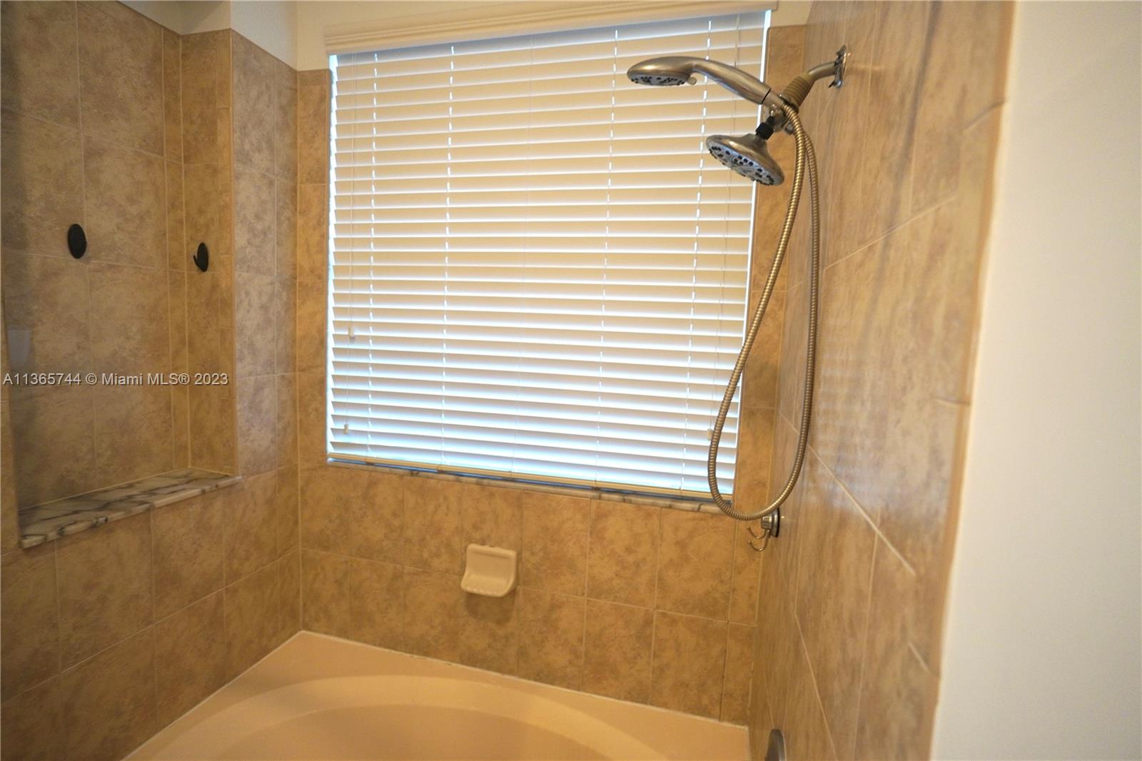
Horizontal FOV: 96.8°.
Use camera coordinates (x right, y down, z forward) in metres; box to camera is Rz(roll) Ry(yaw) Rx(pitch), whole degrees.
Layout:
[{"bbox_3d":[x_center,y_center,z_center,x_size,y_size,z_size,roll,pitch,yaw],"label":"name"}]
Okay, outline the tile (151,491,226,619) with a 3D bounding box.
[{"bbox_3d":[-1.042,0.464,1.387,0.010,0.302,0.196,4,6,15],"label":"tile"}]

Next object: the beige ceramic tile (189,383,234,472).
[{"bbox_3d":[-1.089,0.135,1.545,0.188,0.279,0.010,4,6,15],"label":"beige ceramic tile"}]

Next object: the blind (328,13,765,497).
[{"bbox_3d":[-0.156,-0.338,1.498,1.275,1.255,0.050,4,6,15],"label":"blind"}]

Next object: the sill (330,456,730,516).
[{"bbox_3d":[-0.185,0.309,1.574,1.290,0.026,0.090,4,6,15],"label":"sill"}]

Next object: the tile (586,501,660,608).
[{"bbox_3d":[0.151,0.504,1.472,0.202,0.302,0.010,4,6,15],"label":"tile"}]

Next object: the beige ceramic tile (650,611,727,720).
[{"bbox_3d":[0.340,0.824,1.472,0.201,0.298,0.010,4,5,14],"label":"beige ceramic tile"}]

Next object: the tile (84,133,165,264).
[{"bbox_3d":[-1.191,-0.465,1.363,0.010,0.306,0.197,4,5,14],"label":"tile"}]

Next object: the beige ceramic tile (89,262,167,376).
[{"bbox_3d":[-1.202,-0.157,1.390,0.010,0.302,0.200,4,6,15],"label":"beige ceramic tile"}]

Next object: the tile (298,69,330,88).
[{"bbox_3d":[-0.809,-0.949,1.594,0.121,0.044,0.010,4,6,15],"label":"tile"}]

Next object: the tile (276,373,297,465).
[{"bbox_3d":[-0.945,0.133,1.689,0.010,0.306,0.090,4,5,14],"label":"tile"}]

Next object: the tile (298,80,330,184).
[{"bbox_3d":[-0.817,-0.777,1.612,0.121,0.297,0.010,4,6,15],"label":"tile"}]

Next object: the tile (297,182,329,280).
[{"bbox_3d":[-0.835,-0.477,1.646,0.121,0.302,0.010,4,6,15],"label":"tile"}]

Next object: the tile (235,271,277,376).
[{"bbox_3d":[-0.961,-0.167,1.544,0.010,0.308,0.145,4,5,14],"label":"tile"}]

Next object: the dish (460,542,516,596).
[{"bbox_3d":[-0.256,0.583,1.560,0.160,0.128,0.074,4,5,14],"label":"dish"}]

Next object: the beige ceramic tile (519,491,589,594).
[{"bbox_3d":[-0.047,0.495,1.544,0.207,0.304,0.010,4,5,14],"label":"beige ceramic tile"}]

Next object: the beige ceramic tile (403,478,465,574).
[{"bbox_3d":[-0.443,0.463,1.629,0.203,0.302,0.010,4,6,15],"label":"beige ceramic tile"}]

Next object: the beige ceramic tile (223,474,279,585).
[{"bbox_3d":[-0.994,0.450,1.577,0.010,0.303,0.194,4,5,14],"label":"beige ceramic tile"}]

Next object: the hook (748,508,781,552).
[{"bbox_3d":[0.443,0.342,1.172,0.070,0.102,0.067,4,5,14],"label":"hook"}]

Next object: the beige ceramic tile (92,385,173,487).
[{"bbox_3d":[-1.217,0.139,1.419,0.010,0.278,0.197,4,5,14],"label":"beige ceramic tile"}]

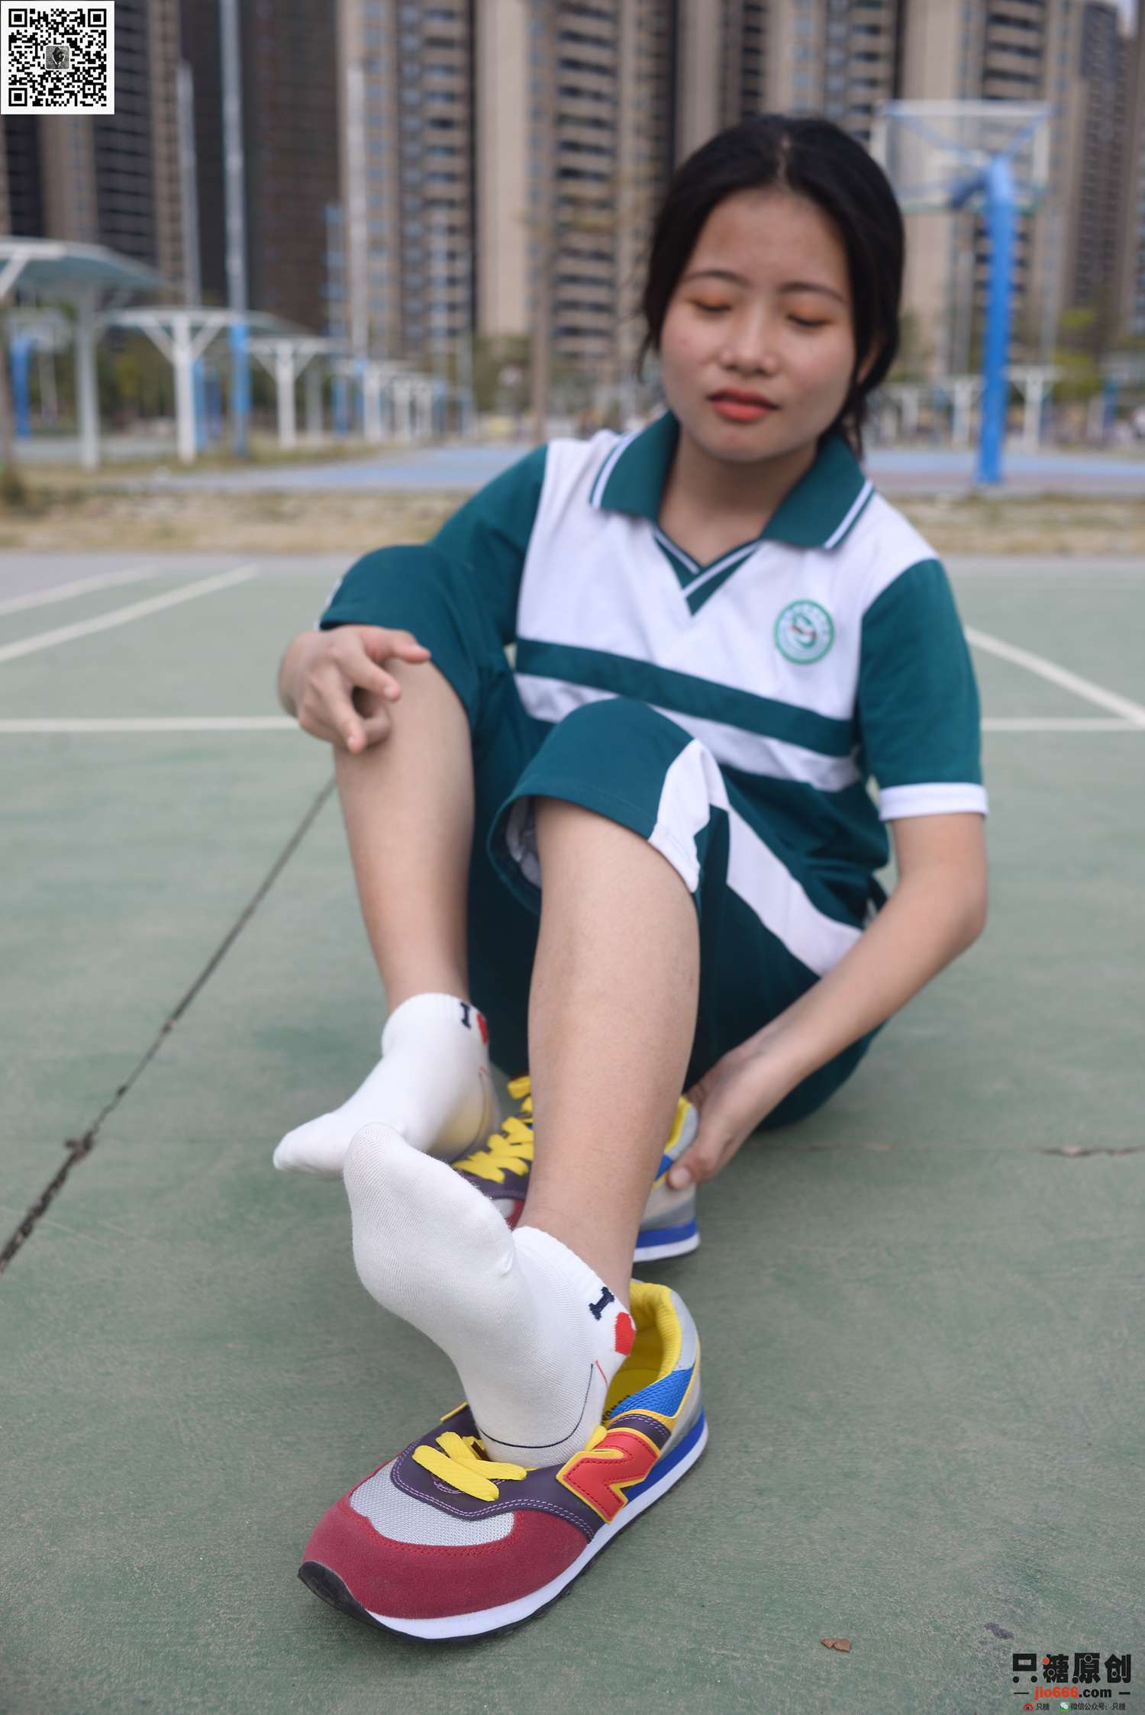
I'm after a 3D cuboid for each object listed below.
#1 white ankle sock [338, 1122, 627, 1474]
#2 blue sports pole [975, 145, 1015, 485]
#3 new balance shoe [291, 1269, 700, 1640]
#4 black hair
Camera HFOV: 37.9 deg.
[{"bbox_3d":[-0.032,0.206,0.872,0.092,0.235,0.110,1,40,27],"label":"white ankle sock"},{"bbox_3d":[3.936,-5.000,15.500,0.220,3.030,0.220,0,15,0],"label":"blue sports pole"},{"bbox_3d":[-0.026,0.307,0.878,0.105,0.110,0.280,13,19,40],"label":"new balance shoe"},{"bbox_3d":[0.147,-0.418,1.230,0.185,0.240,0.205,10,27,8],"label":"black hair"}]

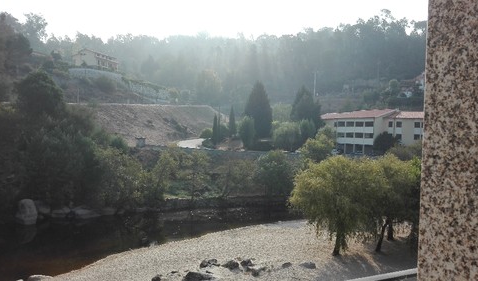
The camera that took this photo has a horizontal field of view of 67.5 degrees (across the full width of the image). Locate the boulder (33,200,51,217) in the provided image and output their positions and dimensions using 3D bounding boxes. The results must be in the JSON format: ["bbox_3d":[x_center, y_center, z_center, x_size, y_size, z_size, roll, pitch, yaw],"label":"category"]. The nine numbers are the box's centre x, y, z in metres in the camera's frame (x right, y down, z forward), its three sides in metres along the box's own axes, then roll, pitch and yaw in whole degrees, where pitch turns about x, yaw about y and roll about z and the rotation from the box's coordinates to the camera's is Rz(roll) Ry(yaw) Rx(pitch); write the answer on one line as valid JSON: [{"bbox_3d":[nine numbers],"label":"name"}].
[{"bbox_3d":[-26.518,9.080,48.294,2.112,2.121,1.795,-2,5,-29],"label":"boulder"}]

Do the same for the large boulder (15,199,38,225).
[{"bbox_3d":[-26.627,8.783,44.839,2.347,3.209,1.995,-2,5,-31],"label":"large boulder"}]

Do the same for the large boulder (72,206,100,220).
[{"bbox_3d":[-20.022,9.402,46.675,3.320,1.762,2.158,-2,5,-23],"label":"large boulder"}]

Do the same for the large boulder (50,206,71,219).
[{"bbox_3d":[-23.669,9.444,47.452,2.586,1.538,1.940,-2,5,-27],"label":"large boulder"}]

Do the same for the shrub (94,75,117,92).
[{"bbox_3d":[-49.239,-21.182,133.000,7.667,6.689,6.517,-1,4,-20],"label":"shrub"}]

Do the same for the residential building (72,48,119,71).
[{"bbox_3d":[-61.100,-34.300,153.600,11.000,8.200,15.000,1,4,15],"label":"residential building"}]

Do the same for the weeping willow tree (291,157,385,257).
[{"bbox_3d":[9.444,6.169,33.969,8.962,9.301,8.513,1,4,16],"label":"weeping willow tree"}]

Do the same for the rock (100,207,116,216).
[{"bbox_3d":[-14.697,7.935,40.000,1.750,1.050,1.300,1,1,0],"label":"rock"}]

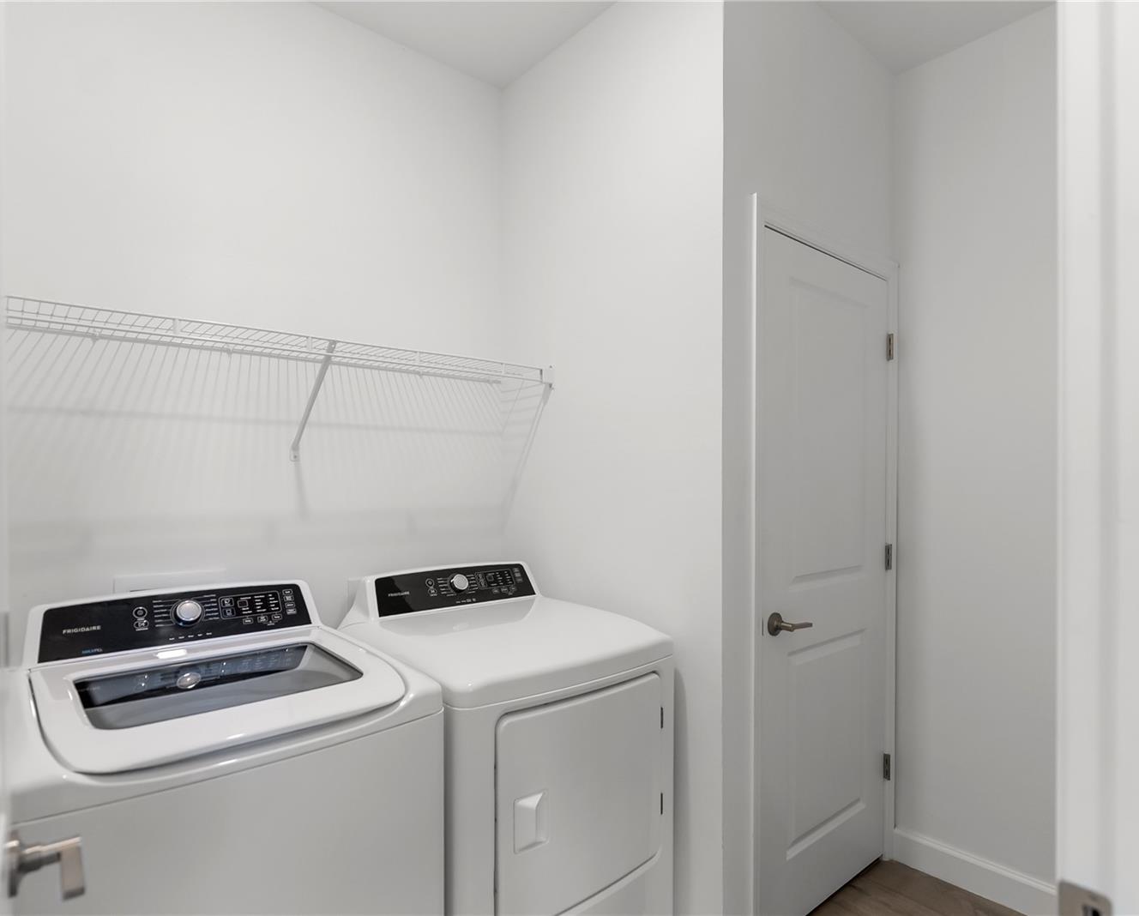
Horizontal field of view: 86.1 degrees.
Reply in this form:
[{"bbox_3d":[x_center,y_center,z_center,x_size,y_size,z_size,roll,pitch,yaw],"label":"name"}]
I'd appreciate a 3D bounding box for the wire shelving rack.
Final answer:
[{"bbox_3d":[-0.725,-0.151,1.746,1.455,0.334,0.315,1,-1,-39],"label":"wire shelving rack"}]

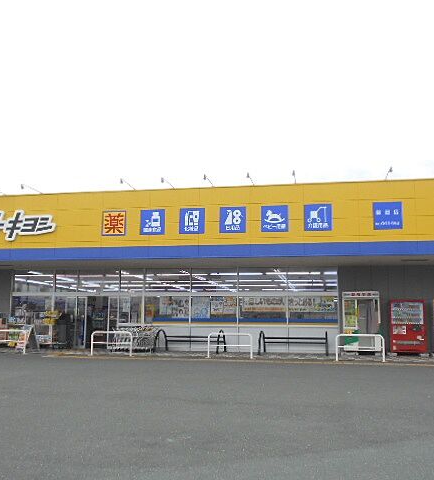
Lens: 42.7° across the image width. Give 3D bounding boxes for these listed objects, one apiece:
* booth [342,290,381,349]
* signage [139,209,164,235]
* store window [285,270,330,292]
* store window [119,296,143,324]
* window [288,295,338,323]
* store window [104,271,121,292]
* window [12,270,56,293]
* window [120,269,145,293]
[{"bbox_3d":[5.072,2.898,19.584,1.186,2.063,0.780,-1,-7,11],"label":"booth"},{"bbox_3d":[-2.162,-0.596,18.781,0.858,0.863,0.100,-1,-7,11],"label":"signage"},{"bbox_3d":[3.493,1.527,20.781,1.719,0.916,0.080,-1,-7,11],"label":"store window"},{"bbox_3d":[-3.457,2.870,22.591,1.049,1.129,0.100,-1,-8,12],"label":"store window"},{"bbox_3d":[3.644,2.649,21.151,1.895,1.057,0.100,-1,-8,12],"label":"window"},{"bbox_3d":[-4.290,1.727,22.922,0.722,0.927,0.100,-1,-8,12],"label":"store window"},{"bbox_3d":[-7.549,1.718,22.883,1.883,0.935,0.080,-1,-7,11],"label":"window"},{"bbox_3d":[-3.397,1.633,22.232,1.031,0.980,0.100,-1,-7,11],"label":"window"}]

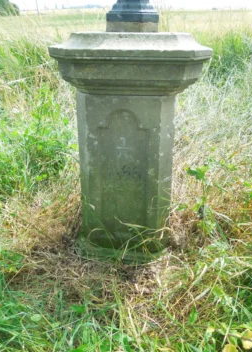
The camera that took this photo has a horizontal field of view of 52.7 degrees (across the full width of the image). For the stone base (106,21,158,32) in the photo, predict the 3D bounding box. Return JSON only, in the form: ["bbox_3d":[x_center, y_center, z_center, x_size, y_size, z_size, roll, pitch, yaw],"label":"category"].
[{"bbox_3d":[0.035,-0.771,1.323,0.267,0.044,0.267,2,33,3],"label":"stone base"}]

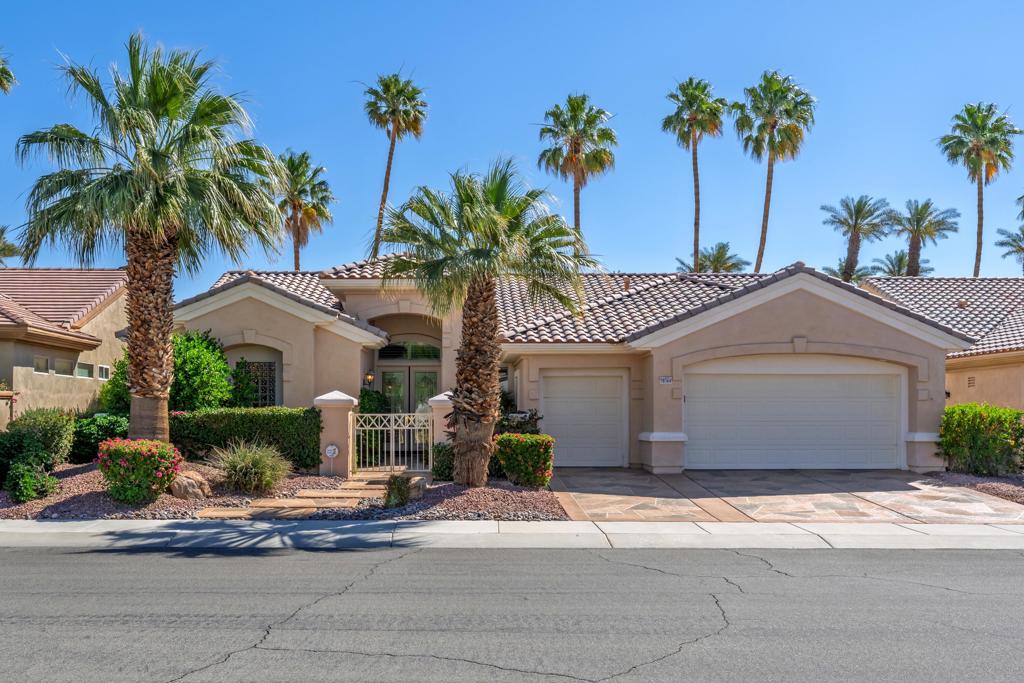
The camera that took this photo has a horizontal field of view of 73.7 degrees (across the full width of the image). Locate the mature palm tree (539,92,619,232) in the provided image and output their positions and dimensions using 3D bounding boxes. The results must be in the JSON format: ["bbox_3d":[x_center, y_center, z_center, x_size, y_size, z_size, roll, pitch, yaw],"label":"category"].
[{"bbox_3d":[3.560,-5.050,36.500,4.100,16.310,4.100,0,0,0],"label":"mature palm tree"}]

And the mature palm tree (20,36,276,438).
[{"bbox_3d":[-7.280,-1.950,13.700,5.200,8.430,5.100,0,0,0],"label":"mature palm tree"}]

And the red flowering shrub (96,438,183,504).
[{"bbox_3d":[-6.470,2.260,11.850,1.480,1.140,1.400,0,0,0],"label":"red flowering shrub"}]

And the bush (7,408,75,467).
[{"bbox_3d":[-9.650,1.990,14.000,1.400,1.220,1.300,0,0,0],"label":"bush"}]

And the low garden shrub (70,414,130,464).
[{"bbox_3d":[-8.830,2.110,14.800,1.500,1.060,1.300,0,0,0],"label":"low garden shrub"}]

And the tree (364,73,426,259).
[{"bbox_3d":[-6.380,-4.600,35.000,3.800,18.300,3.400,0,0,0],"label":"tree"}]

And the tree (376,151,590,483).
[{"bbox_3d":[-0.450,-0.370,13.200,4.150,6.350,4.000,0,0,0],"label":"tree"}]

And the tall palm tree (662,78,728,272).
[{"bbox_3d":[11.290,-6.540,42.000,4.000,19.280,4.000,0,0,0],"label":"tall palm tree"}]

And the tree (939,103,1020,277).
[{"bbox_3d":[23.280,-3.750,34.000,3.900,16.300,3.800,0,0,0],"label":"tree"}]

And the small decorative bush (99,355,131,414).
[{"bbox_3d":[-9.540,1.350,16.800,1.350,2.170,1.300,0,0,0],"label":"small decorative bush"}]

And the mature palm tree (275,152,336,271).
[{"bbox_3d":[-12.070,-3.840,38.500,4.000,13.870,4.000,0,0,0],"label":"mature palm tree"}]

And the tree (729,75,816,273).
[{"bbox_3d":[12.640,-4.400,33.000,4.000,17.400,3.900,0,0,0],"label":"tree"}]

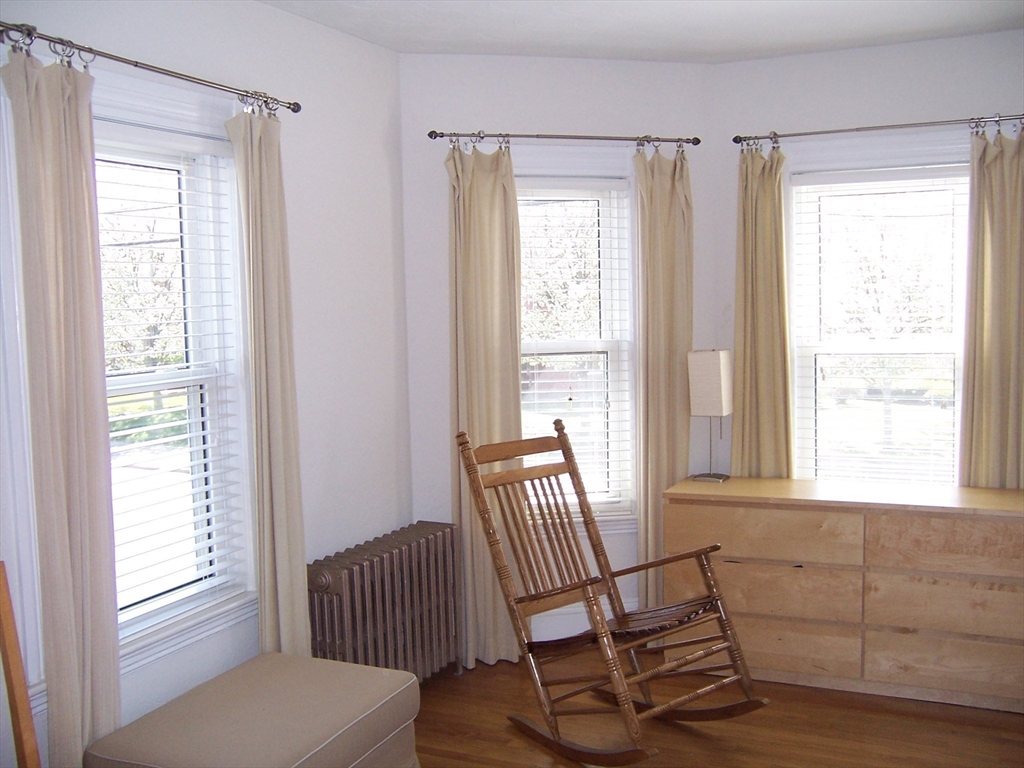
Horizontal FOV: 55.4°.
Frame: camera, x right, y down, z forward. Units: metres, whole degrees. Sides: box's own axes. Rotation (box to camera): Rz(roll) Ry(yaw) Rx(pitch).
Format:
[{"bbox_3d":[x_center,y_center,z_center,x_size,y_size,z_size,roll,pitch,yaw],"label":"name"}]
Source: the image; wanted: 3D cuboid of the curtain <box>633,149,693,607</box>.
[{"bbox_3d":[0.689,0.093,4.415,0.270,2.250,0.120,-2,4,-12],"label":"curtain"}]

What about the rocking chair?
[{"bbox_3d":[0.329,0.742,3.548,0.655,1.105,1.060,-5,6,-39],"label":"rocking chair"}]

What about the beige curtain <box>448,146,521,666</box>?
[{"bbox_3d":[-0.111,0.122,4.247,0.295,2.250,0.120,-2,4,-12],"label":"beige curtain"}]

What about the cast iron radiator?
[{"bbox_3d":[-0.489,0.956,3.906,0.200,0.655,0.815,1,5,27],"label":"cast iron radiator"}]

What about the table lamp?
[{"bbox_3d":[0.905,0.141,4.415,0.150,0.585,0.150,1,5,26],"label":"table lamp"}]

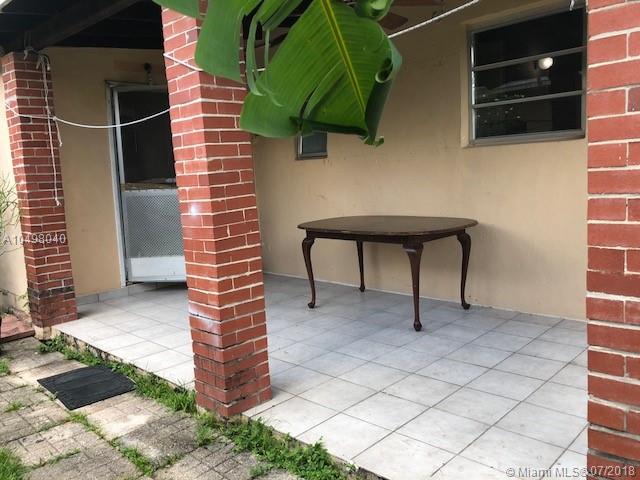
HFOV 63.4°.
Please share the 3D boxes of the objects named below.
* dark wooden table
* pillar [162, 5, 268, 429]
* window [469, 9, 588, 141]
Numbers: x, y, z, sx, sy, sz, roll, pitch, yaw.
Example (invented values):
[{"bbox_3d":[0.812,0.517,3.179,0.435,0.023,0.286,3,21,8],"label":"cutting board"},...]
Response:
[{"bbox_3d":[0.564,0.238,4.591,1.600,0.765,1.060,4,10,44],"label":"dark wooden table"},{"bbox_3d":[-0.539,-0.207,2.769,0.303,2.230,0.303,4,10,44],"label":"pillar"},{"bbox_3d":[1.611,-1.260,4.070,0.940,0.970,0.090,4,10,44],"label":"window"}]

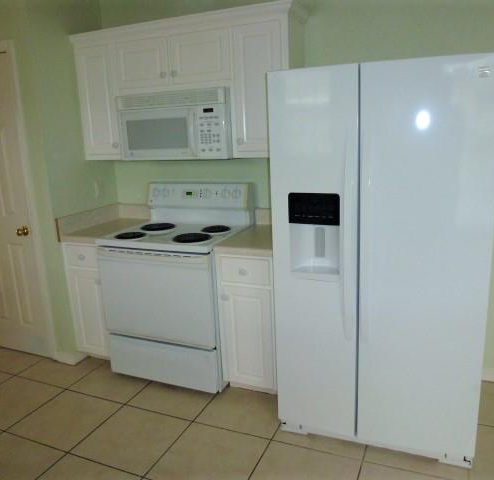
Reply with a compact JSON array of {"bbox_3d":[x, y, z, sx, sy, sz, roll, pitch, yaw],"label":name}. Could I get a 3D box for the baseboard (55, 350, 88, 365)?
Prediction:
[{"bbox_3d":[-1.248,0.801,3.146,0.178,0.090,0.132,3,14,23],"label":"baseboard"}]

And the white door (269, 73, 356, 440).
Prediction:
[{"bbox_3d":[0.309,0.108,2.009,0.379,1.660,0.110,3,14,21],"label":"white door"}]

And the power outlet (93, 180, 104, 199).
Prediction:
[{"bbox_3d":[-1.072,-0.366,3.218,0.010,0.117,0.075,3,14,23],"label":"power outlet"}]

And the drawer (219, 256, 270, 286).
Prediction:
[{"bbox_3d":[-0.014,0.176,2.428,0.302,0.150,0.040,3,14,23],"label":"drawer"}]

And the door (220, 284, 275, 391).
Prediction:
[{"bbox_3d":[0.003,0.551,2.510,0.300,0.580,0.037,3,14,23],"label":"door"}]

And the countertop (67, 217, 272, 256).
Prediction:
[{"bbox_3d":[-0.418,-0.041,2.897,1.496,0.040,0.637,3,14,23],"label":"countertop"}]

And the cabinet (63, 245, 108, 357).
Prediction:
[{"bbox_3d":[-0.912,0.372,3.220,0.377,0.865,0.623,3,14,23],"label":"cabinet"}]

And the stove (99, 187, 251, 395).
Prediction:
[{"bbox_3d":[-0.412,0.255,2.902,0.764,1.190,0.675,3,14,23],"label":"stove"}]

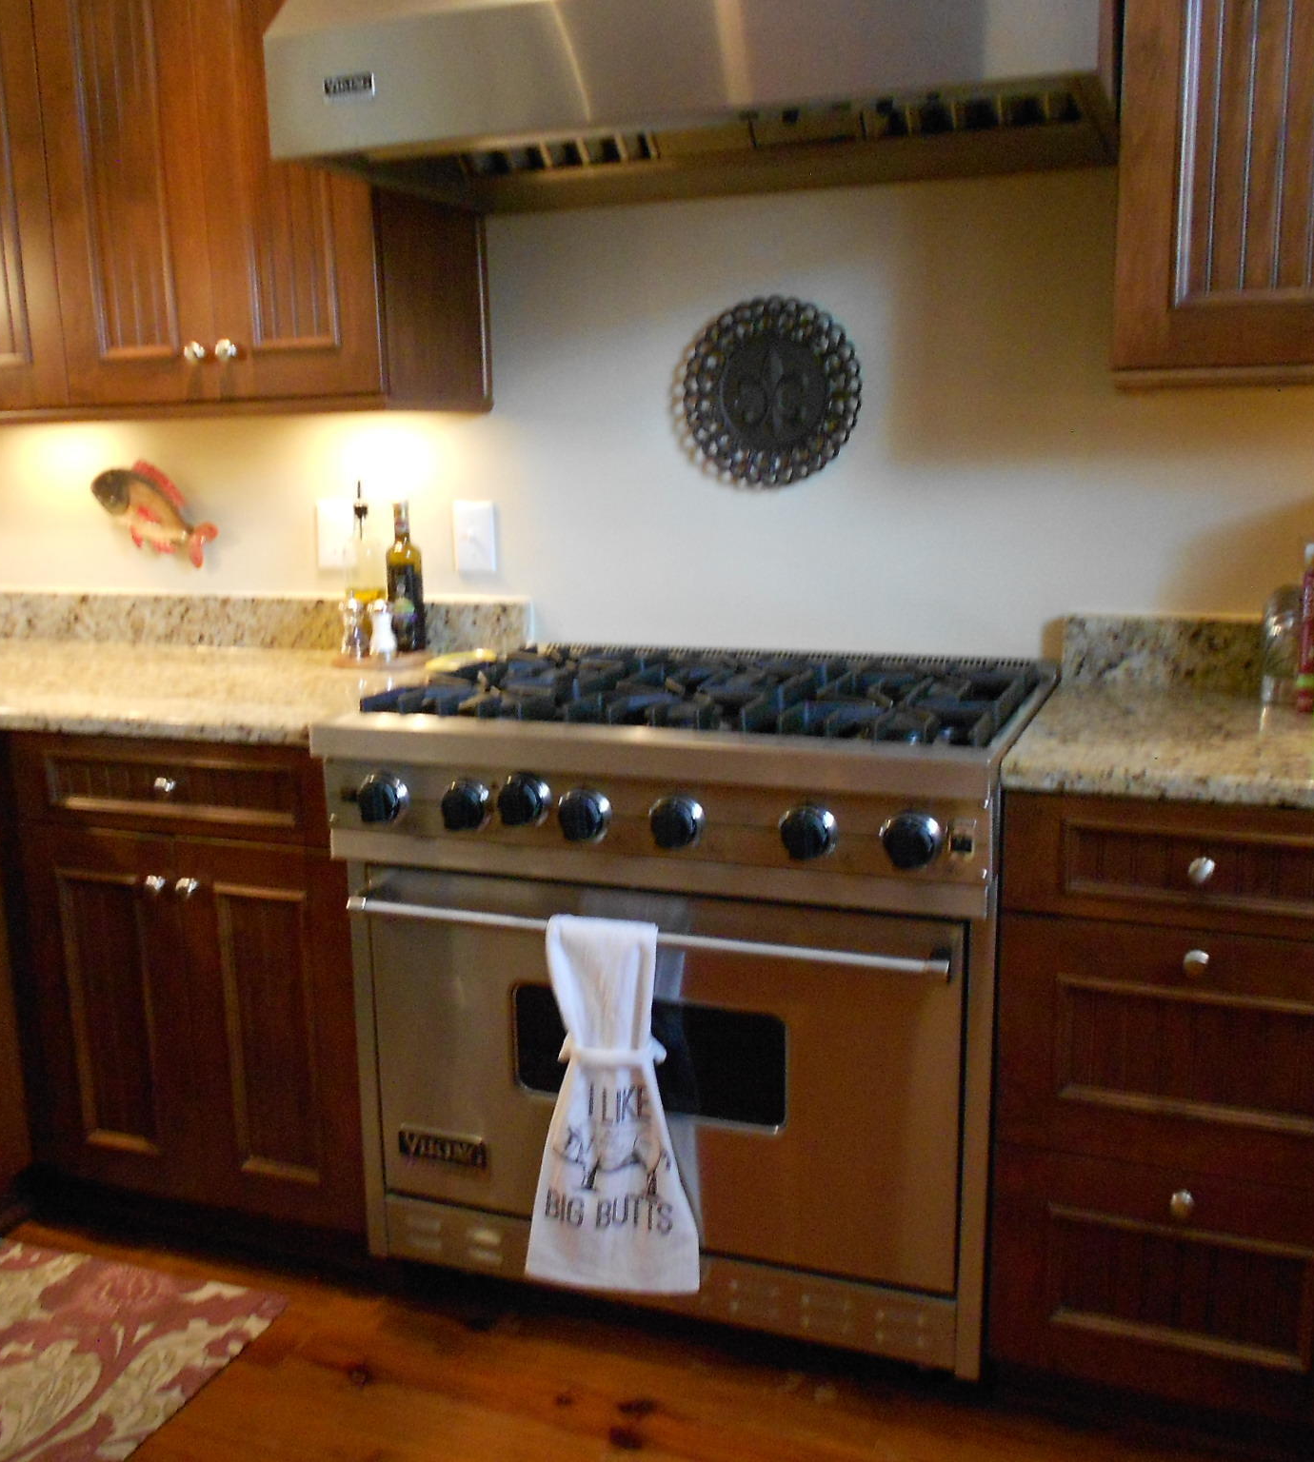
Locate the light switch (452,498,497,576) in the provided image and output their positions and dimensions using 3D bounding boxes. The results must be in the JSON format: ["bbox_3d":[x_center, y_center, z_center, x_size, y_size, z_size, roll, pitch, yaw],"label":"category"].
[{"bbox_3d":[-0.331,-0.353,2.664,0.077,0.122,0.012,3,12,21],"label":"light switch"}]

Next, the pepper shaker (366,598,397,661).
[{"bbox_3d":[-0.493,-0.186,2.637,0.047,0.102,0.047,3,12,21],"label":"pepper shaker"}]

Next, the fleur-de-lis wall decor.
[{"bbox_3d":[0.190,-0.558,2.410,0.302,0.305,0.022,3,12,21],"label":"fleur-de-lis wall decor"}]

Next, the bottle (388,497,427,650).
[{"bbox_3d":[-0.461,-0.280,2.674,0.065,0.272,0.065,-1,11,0],"label":"bottle"}]

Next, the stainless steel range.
[{"bbox_3d":[0.090,0.372,2.231,0.908,0.910,0.730,3,12,21],"label":"stainless steel range"}]

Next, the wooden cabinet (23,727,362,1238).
[{"bbox_3d":[-0.614,0.313,2.519,0.605,0.751,0.660,3,12,21],"label":"wooden cabinet"}]

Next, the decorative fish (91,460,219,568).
[{"bbox_3d":[-0.999,-0.433,2.889,0.305,0.175,0.040,23,18,15],"label":"decorative fish"}]

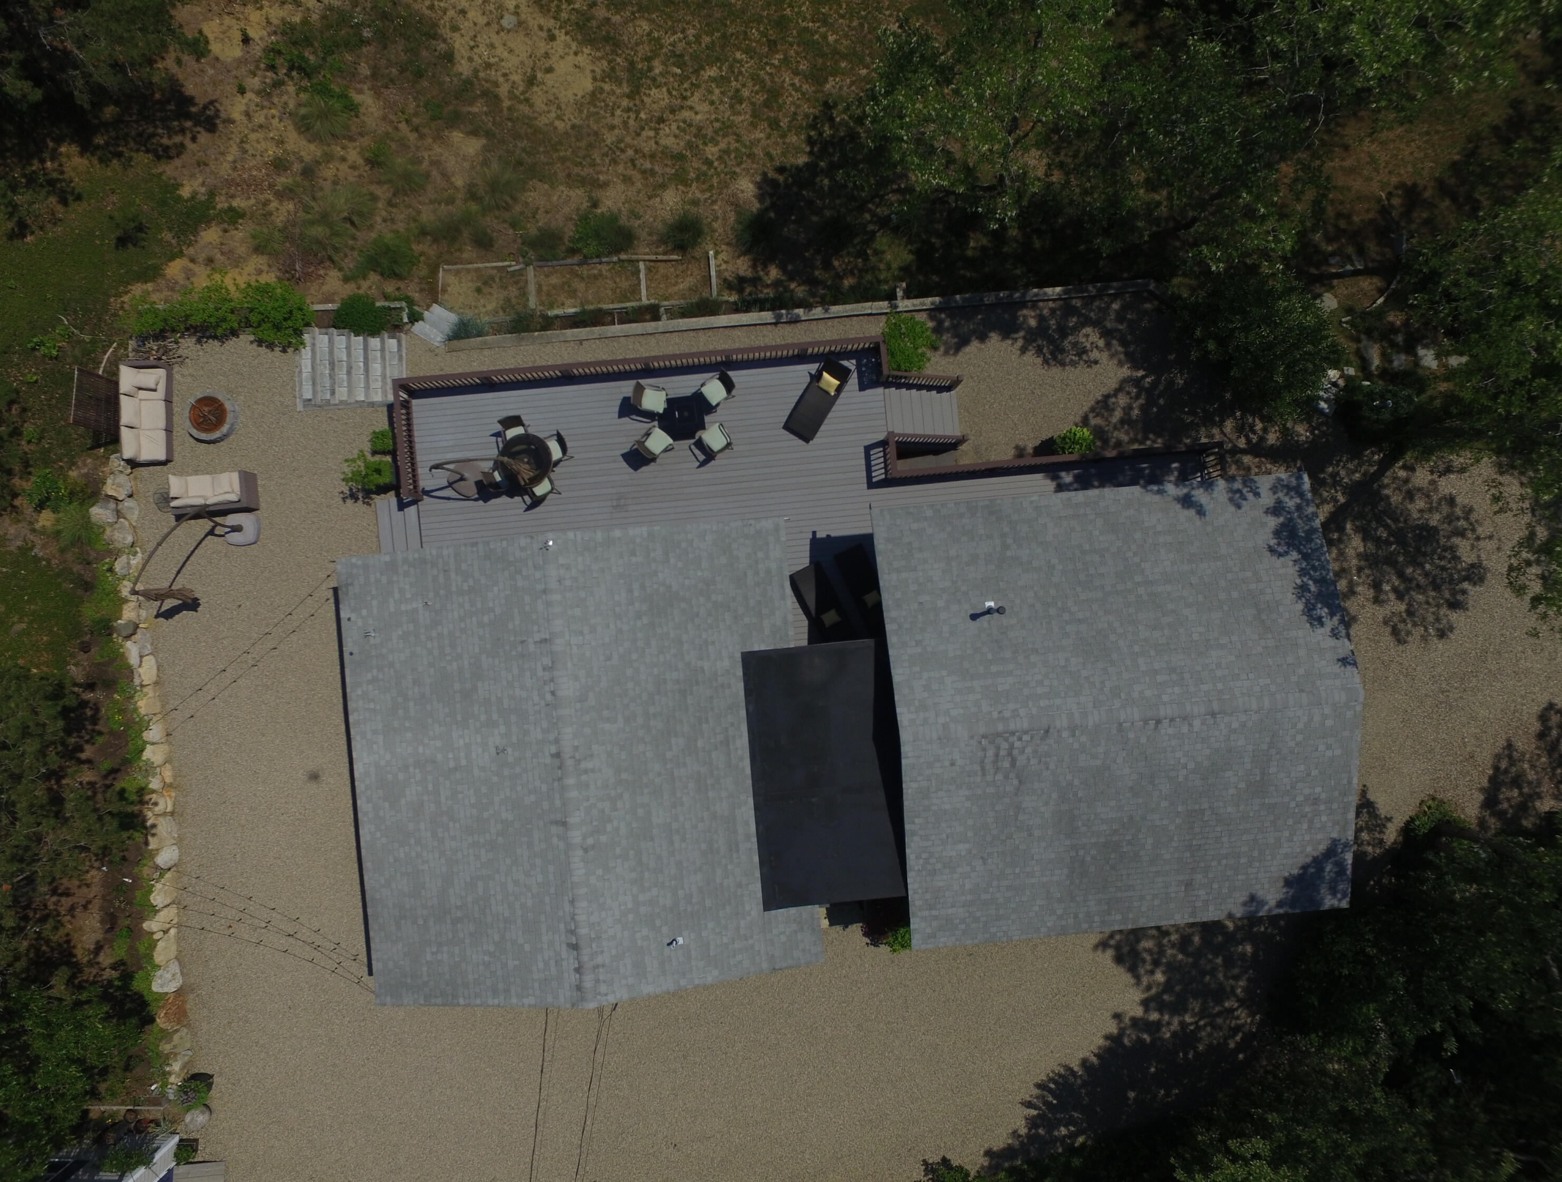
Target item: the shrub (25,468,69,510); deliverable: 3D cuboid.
[{"bbox_3d":[-16.991,-2.354,21.100,1.050,0.650,0.950,0,90,0],"label":"shrub"}]

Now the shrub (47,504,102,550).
[{"bbox_3d":[-15.862,-1.453,20.471,1.100,0.750,1.050,0,89,-1],"label":"shrub"}]

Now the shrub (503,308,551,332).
[{"bbox_3d":[-6.011,-6.420,21.630,1.110,0.500,0.570,0,89,-1],"label":"shrub"}]

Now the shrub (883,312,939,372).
[{"bbox_3d":[3.067,-5.873,21.500,1.300,1.900,1.350,0,90,0],"label":"shrub"}]

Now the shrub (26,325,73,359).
[{"bbox_3d":[-17.014,-5.805,21.200,1.050,0.450,0.800,0,90,0],"label":"shrub"}]

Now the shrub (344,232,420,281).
[{"bbox_3d":[-9.362,-7.842,21.400,1.600,0.800,1.100,0,90,0],"label":"shrub"}]

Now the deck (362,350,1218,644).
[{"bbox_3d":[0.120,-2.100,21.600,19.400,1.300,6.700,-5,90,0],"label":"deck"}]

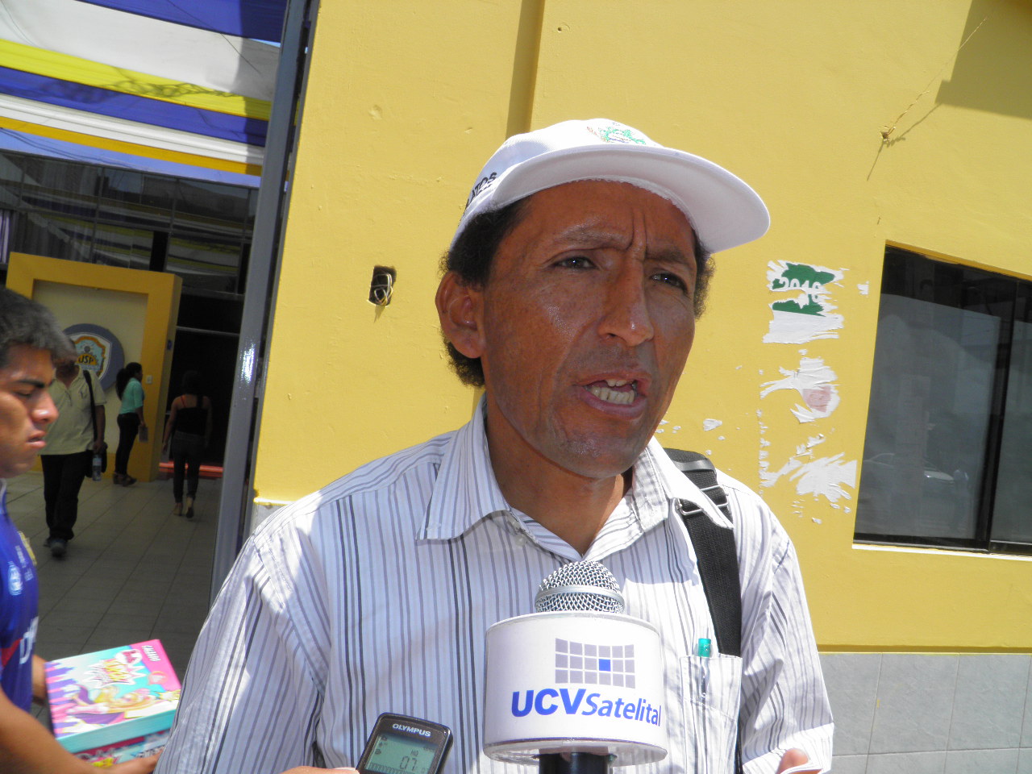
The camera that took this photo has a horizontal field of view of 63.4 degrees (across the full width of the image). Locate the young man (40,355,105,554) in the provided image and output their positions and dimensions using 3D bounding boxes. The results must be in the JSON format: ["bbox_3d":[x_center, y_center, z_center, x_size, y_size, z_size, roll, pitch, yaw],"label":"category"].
[{"bbox_3d":[-3.561,0.448,6.646,0.560,1.680,0.500,8,-2,-23],"label":"young man"}]

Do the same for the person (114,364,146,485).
[{"bbox_3d":[-5.016,0.463,10.877,0.420,1.570,0.420,8,-2,-32],"label":"person"}]

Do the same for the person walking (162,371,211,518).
[{"bbox_3d":[-3.518,0.593,8.977,0.500,1.550,0.420,7,-2,-16],"label":"person walking"}]

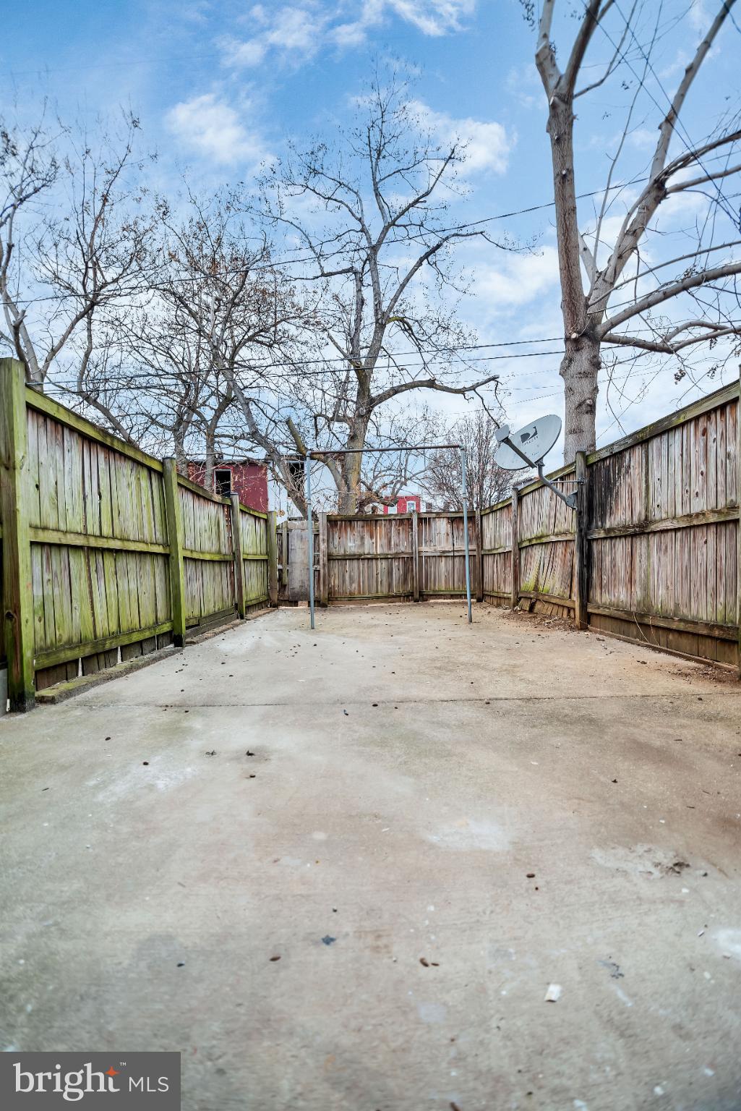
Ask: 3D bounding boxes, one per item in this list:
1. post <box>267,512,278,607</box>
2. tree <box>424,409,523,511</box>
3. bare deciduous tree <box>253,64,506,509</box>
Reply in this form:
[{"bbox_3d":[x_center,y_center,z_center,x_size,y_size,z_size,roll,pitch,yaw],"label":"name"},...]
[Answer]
[{"bbox_3d":[-1.970,0.050,9.900,0.140,1.910,0.140,-1,0,-1],"label":"post"},{"bbox_3d":[5.600,-3.400,27.000,5.400,9.200,5.200,-1,0,-1],"label":"tree"},{"bbox_3d":[0.390,-7.700,16.800,8.700,17.600,8.000,-1,0,-1],"label":"bare deciduous tree"}]

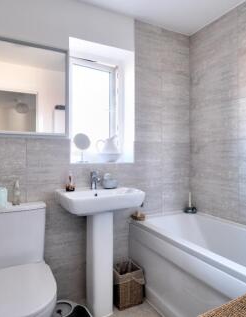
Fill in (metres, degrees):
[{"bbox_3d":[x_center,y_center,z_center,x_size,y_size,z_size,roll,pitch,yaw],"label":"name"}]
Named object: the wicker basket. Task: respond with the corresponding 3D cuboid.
[{"bbox_3d":[0.034,0.968,1.660,0.200,0.275,0.190,0,0,-27],"label":"wicker basket"}]

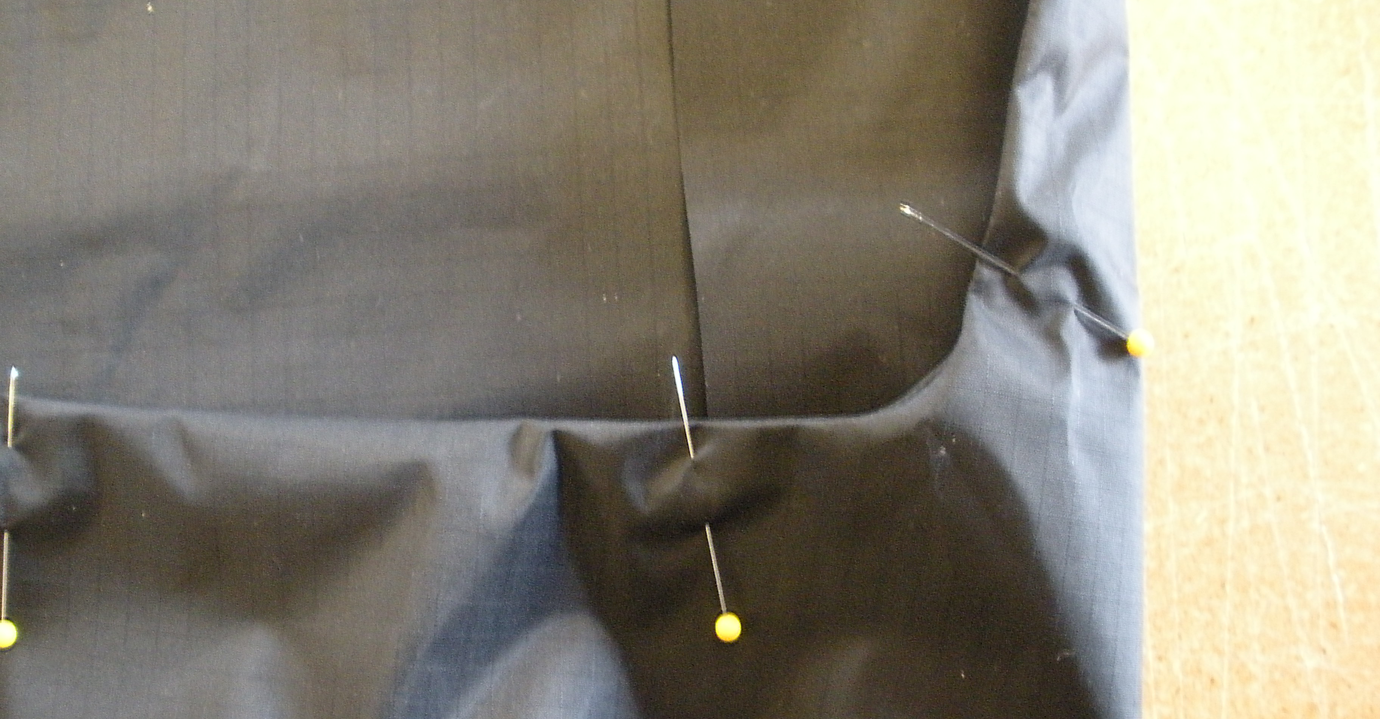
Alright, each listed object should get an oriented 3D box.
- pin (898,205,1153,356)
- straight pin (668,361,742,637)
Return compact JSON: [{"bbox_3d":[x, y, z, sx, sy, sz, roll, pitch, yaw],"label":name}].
[{"bbox_3d":[0.053,-0.013,0.227,0.045,0.004,0.004,30,83,4],"label":"pin"},{"bbox_3d":[0.002,0.022,0.226,0.004,0.004,0.045,-11,82,-2],"label":"straight pin"}]

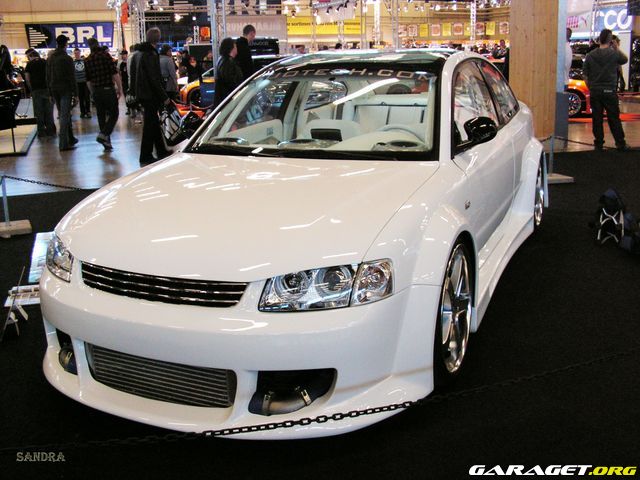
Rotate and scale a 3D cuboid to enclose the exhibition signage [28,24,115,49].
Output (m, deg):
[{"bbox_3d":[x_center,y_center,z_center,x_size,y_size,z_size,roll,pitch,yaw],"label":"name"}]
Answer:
[{"bbox_3d":[-8.280,-6.759,22.000,3.050,0.860,0.080,-5,15,-14],"label":"exhibition signage"}]

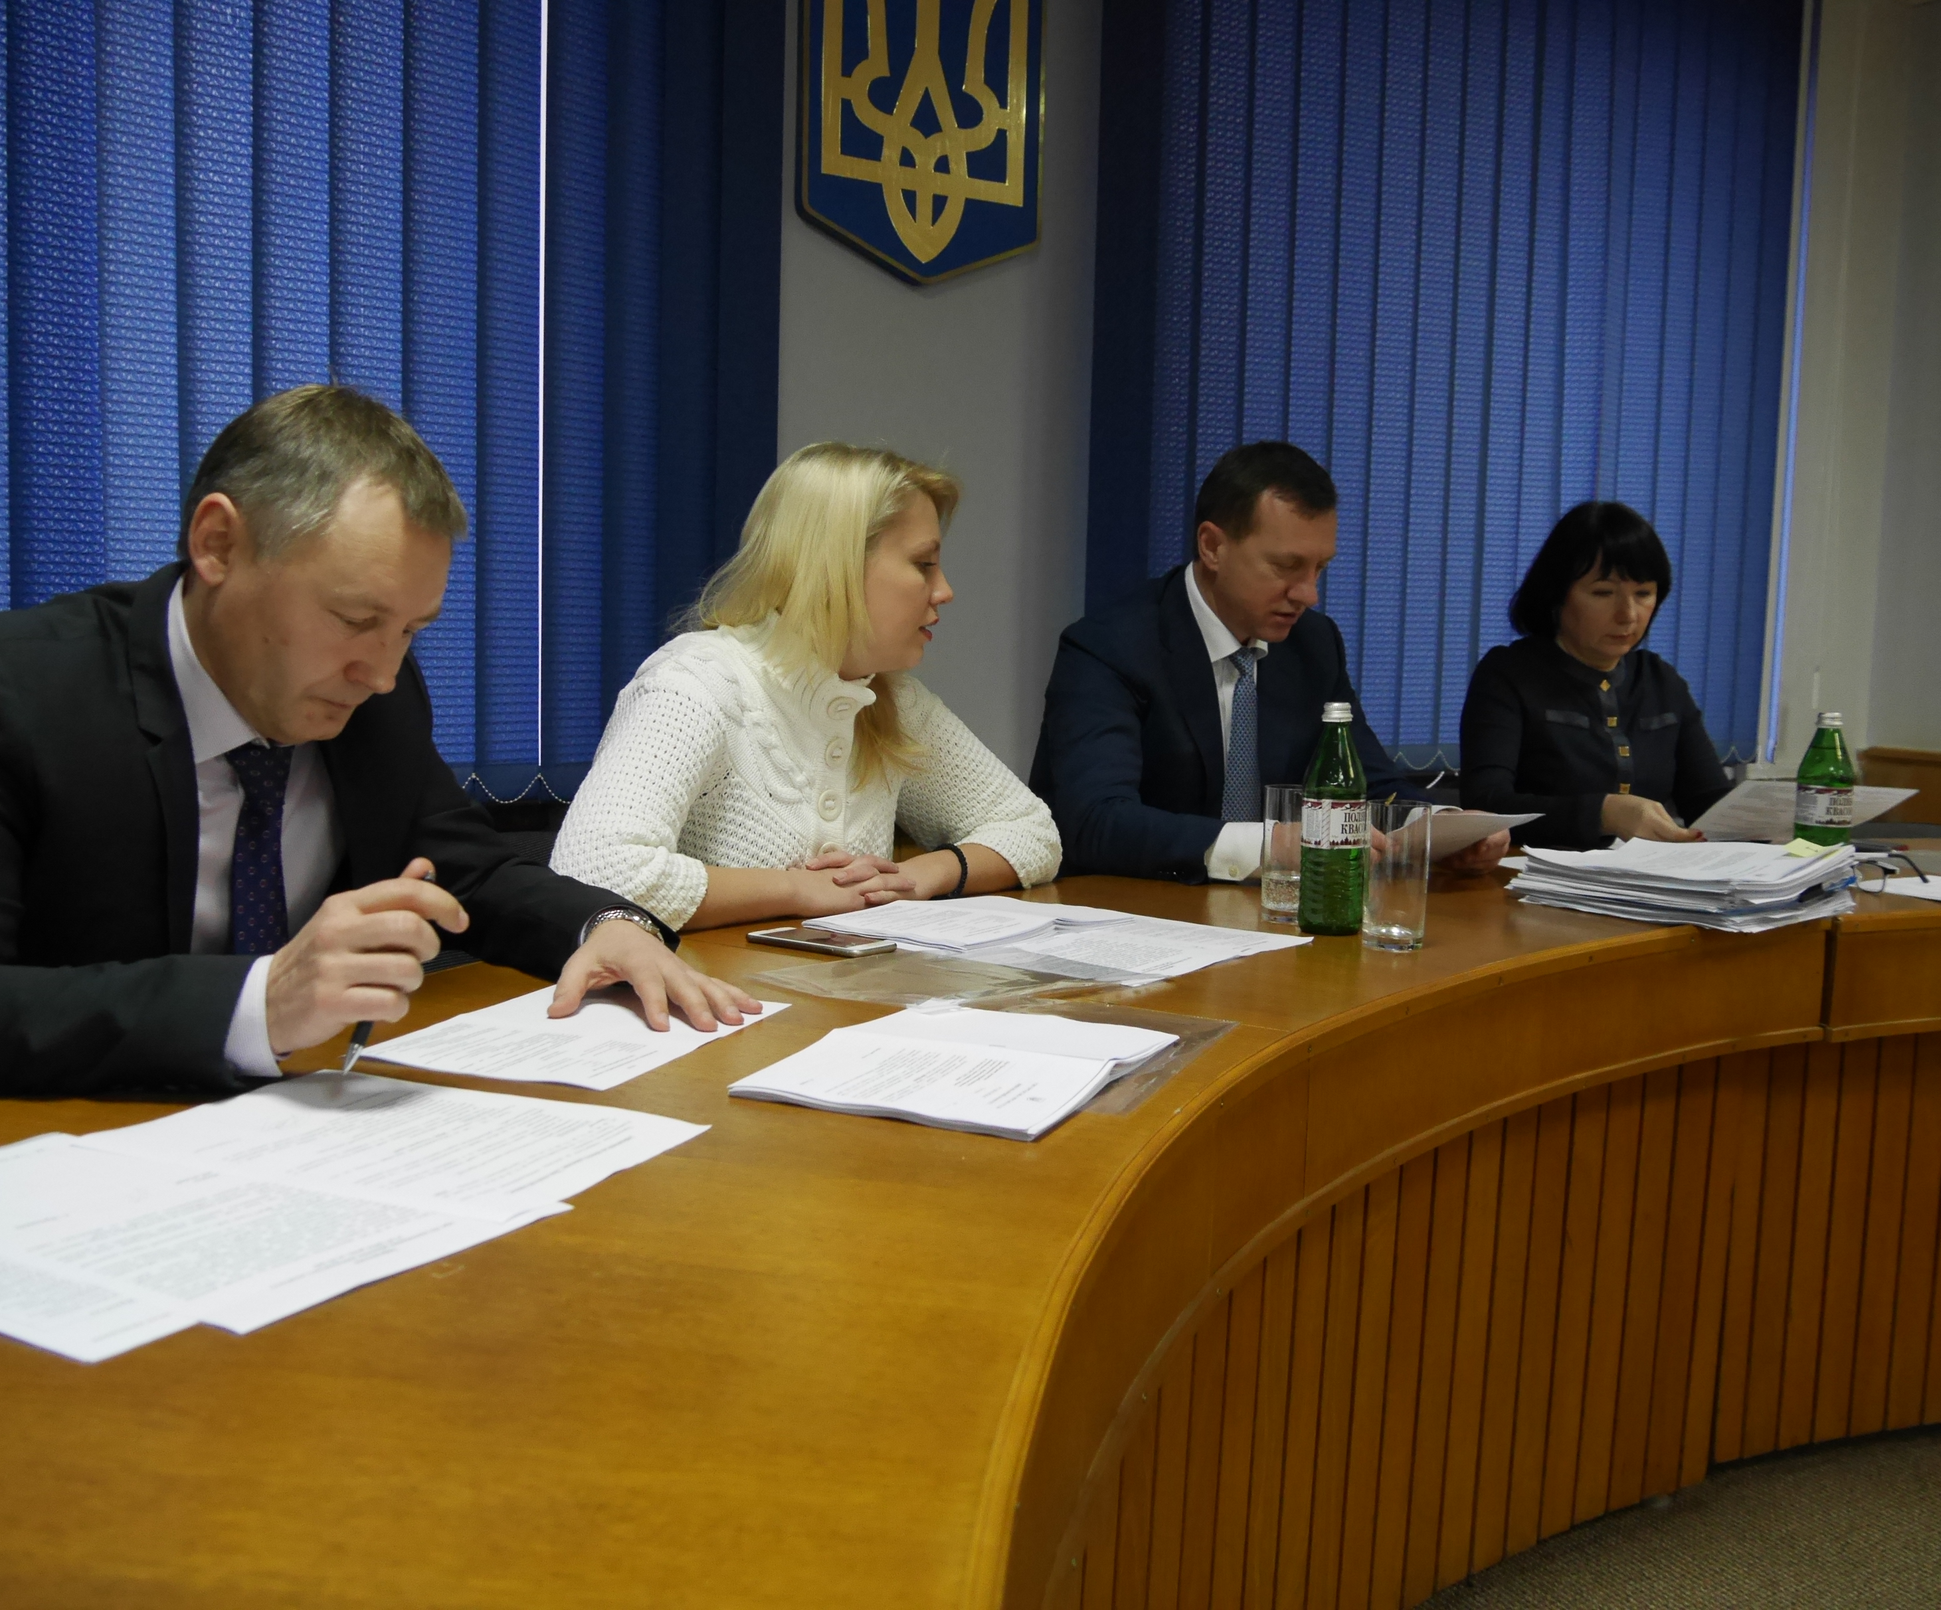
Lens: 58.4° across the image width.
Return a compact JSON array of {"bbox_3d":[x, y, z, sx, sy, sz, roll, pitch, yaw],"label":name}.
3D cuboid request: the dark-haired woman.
[{"bbox_3d":[0.959,0.186,2.650,0.500,1.270,0.720,1,6,-7],"label":"dark-haired woman"}]

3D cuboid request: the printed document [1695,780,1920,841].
[{"bbox_3d":[1.101,0.008,2.315,0.210,0.008,0.297,1,-13,9],"label":"printed document"}]

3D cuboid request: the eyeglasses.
[{"bbox_3d":[1.156,0.090,2.264,0.050,0.042,0.138,-4,8,-43],"label":"eyeglasses"}]

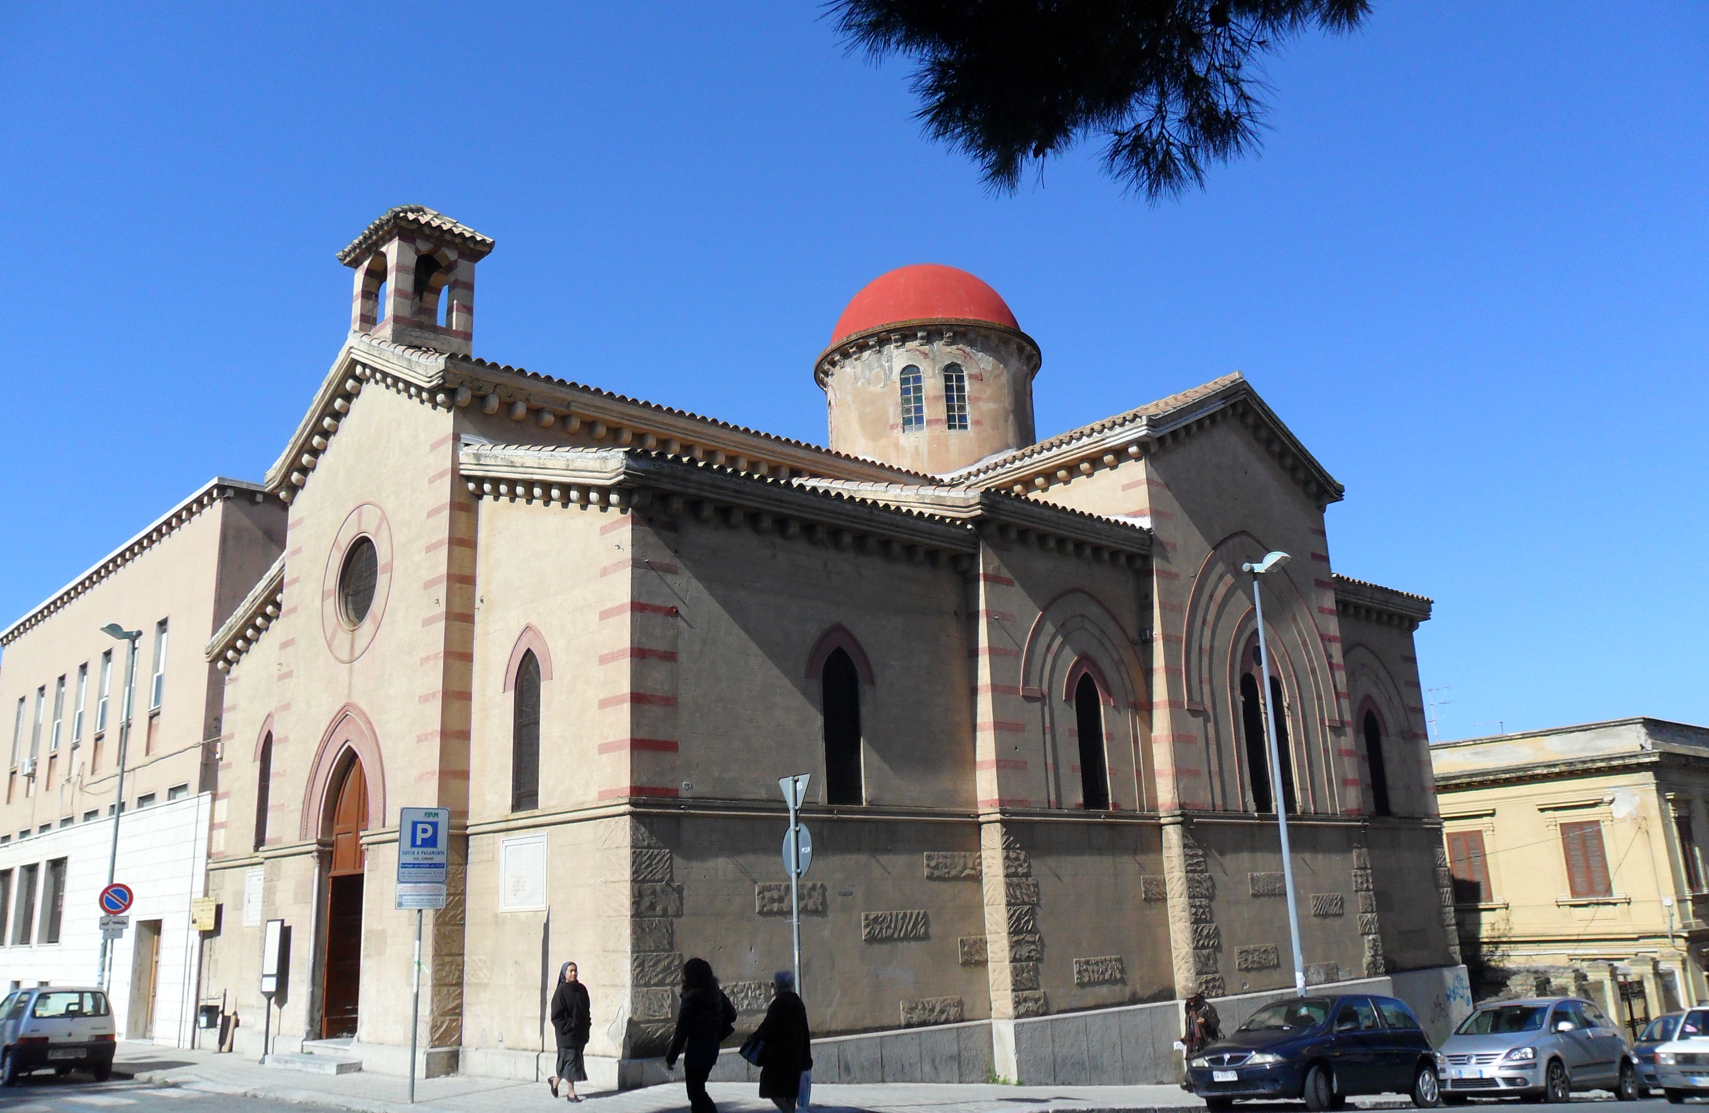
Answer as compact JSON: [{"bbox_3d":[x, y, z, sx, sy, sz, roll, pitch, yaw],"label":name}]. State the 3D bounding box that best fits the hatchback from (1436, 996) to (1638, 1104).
[{"bbox_3d":[10.790,7.862,21.251,4.205,1.580,1.760,17,-28,-37],"label":"hatchback"}]

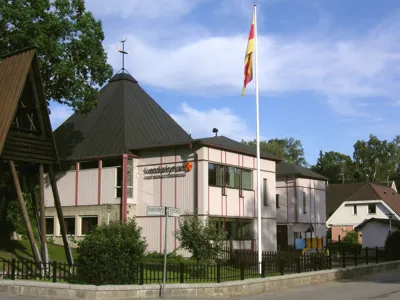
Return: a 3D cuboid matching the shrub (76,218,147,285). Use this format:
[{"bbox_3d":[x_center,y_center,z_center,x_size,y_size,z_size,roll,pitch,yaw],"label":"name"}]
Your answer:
[{"bbox_3d":[-2.581,2.984,16.947,1.943,1.878,1.850,0,-8,0],"label":"shrub"}]

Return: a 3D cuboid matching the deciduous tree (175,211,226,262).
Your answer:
[{"bbox_3d":[0.040,3.505,22.935,2.024,2.197,2.000,0,-8,0],"label":"deciduous tree"}]

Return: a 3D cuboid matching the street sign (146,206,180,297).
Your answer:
[{"bbox_3d":[-1.005,2.802,15.913,0.800,2.455,0.450,-4,-9,25],"label":"street sign"}]

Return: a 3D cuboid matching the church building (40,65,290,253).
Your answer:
[{"bbox_3d":[-2.774,0.355,37.465,14.500,12.424,10.000,-6,-10,37],"label":"church building"}]

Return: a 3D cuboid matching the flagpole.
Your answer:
[{"bbox_3d":[1.975,-0.515,19.674,0.130,9.382,0.130,0,-8,0],"label":"flagpole"}]

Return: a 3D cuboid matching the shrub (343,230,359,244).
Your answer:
[{"bbox_3d":[14.422,8.432,55.370,1.551,1.421,1.500,0,-8,0],"label":"shrub"}]

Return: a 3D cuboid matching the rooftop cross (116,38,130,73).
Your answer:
[{"bbox_3d":[-5.405,-6.665,40.826,0.350,2.595,1.100,-6,-10,37],"label":"rooftop cross"}]

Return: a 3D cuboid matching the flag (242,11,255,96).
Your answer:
[{"bbox_3d":[1.690,-3.344,20.031,0.399,3.050,0.250,0,-8,0],"label":"flag"}]

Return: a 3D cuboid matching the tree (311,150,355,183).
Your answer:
[{"bbox_3d":[19.671,6.508,84.948,7.500,13.000,7.000,0,-8,0],"label":"tree"}]

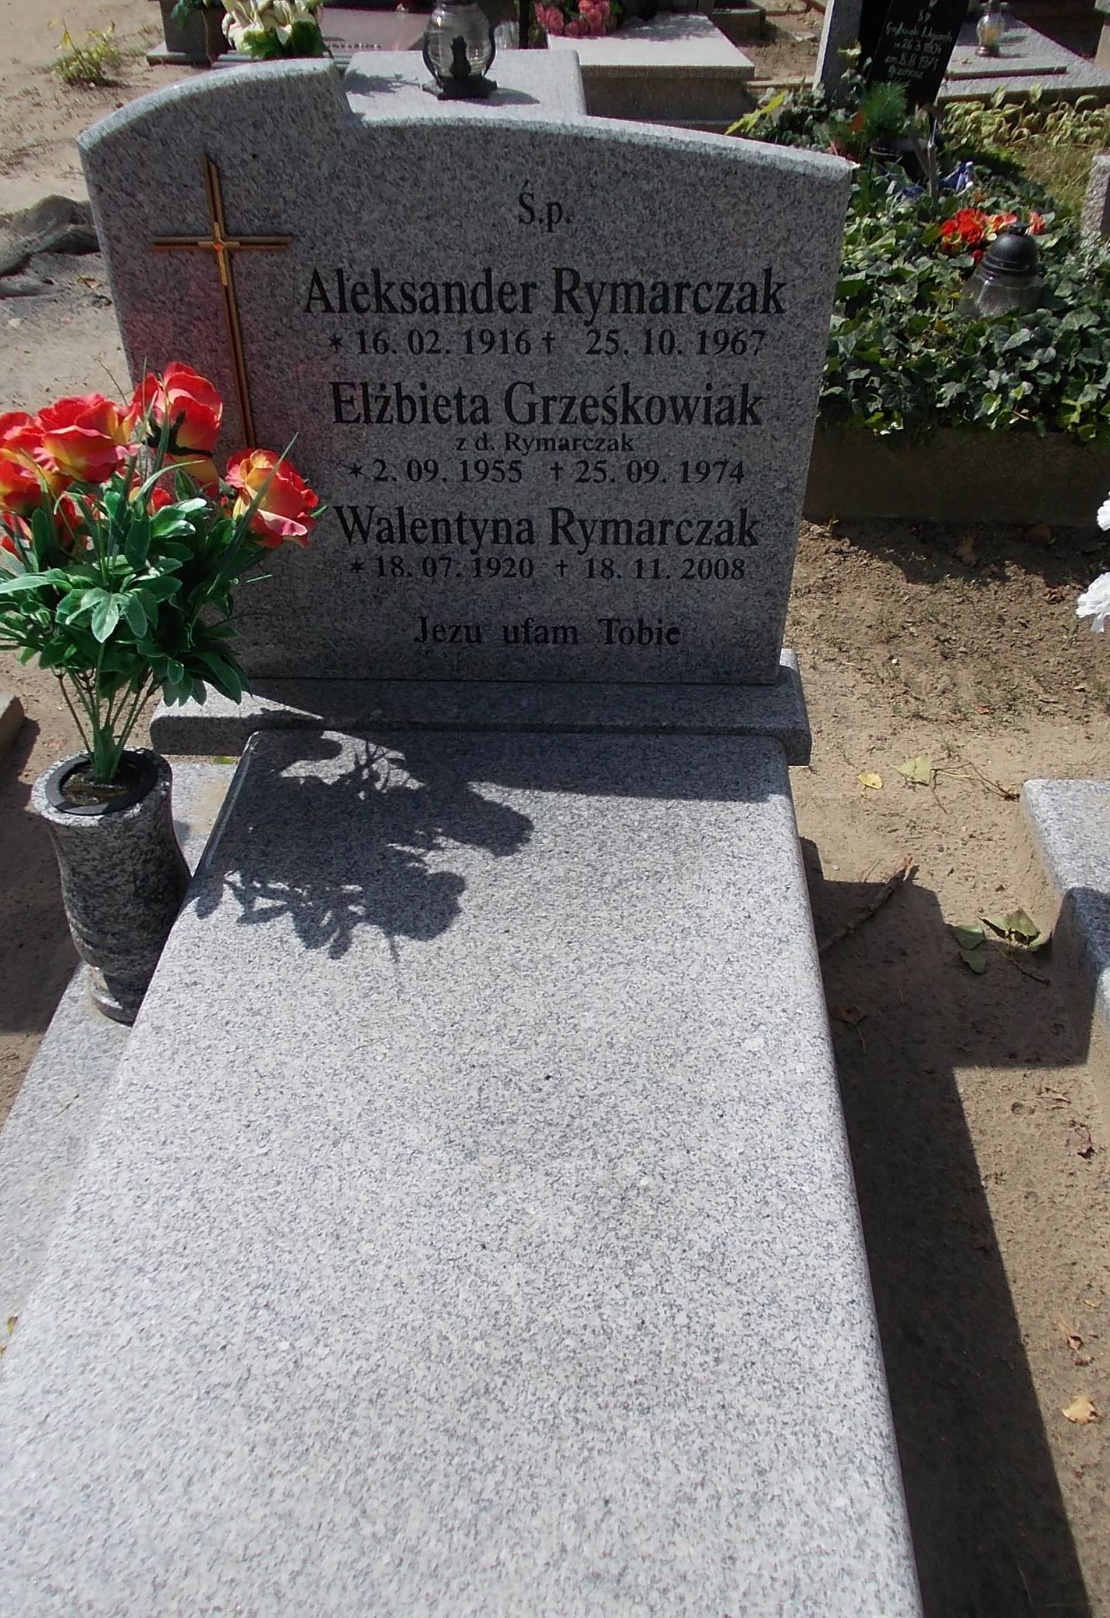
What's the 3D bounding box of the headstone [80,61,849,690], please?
[{"bbox_3d":[-0.098,-0.511,1.658,0.871,0.754,0.075,1,34,3],"label":"headstone"}]

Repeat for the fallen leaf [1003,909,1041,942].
[{"bbox_3d":[0.693,0.172,1.943,0.056,0.022,0.060,1,39,3],"label":"fallen leaf"}]

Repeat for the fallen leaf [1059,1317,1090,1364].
[{"bbox_3d":[0.571,0.585,1.441,0.028,0.012,0.060,-20,42,-22],"label":"fallen leaf"}]

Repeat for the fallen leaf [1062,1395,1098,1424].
[{"bbox_3d":[0.554,0.633,1.381,0.038,0.012,0.033,1,39,3],"label":"fallen leaf"}]

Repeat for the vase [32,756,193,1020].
[{"bbox_3d":[-0.510,0.092,1.579,0.166,0.313,0.166,1,39,3],"label":"vase"}]

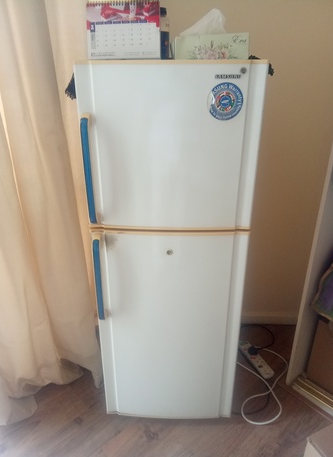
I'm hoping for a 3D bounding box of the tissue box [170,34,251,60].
[{"bbox_3d":[0.150,-0.577,1.182,0.226,0.076,0.115,4,25,9],"label":"tissue box"}]

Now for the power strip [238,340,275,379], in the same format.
[{"bbox_3d":[0.505,0.740,2.118,0.060,0.039,0.310,-9,27,-19],"label":"power strip"}]

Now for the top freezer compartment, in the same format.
[{"bbox_3d":[0.021,-0.367,1.480,0.580,0.555,0.610,1,25,2],"label":"top freezer compartment"}]

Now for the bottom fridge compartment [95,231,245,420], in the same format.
[{"bbox_3d":[0.022,0.329,1.804,0.580,0.980,0.610,1,25,2],"label":"bottom fridge compartment"}]

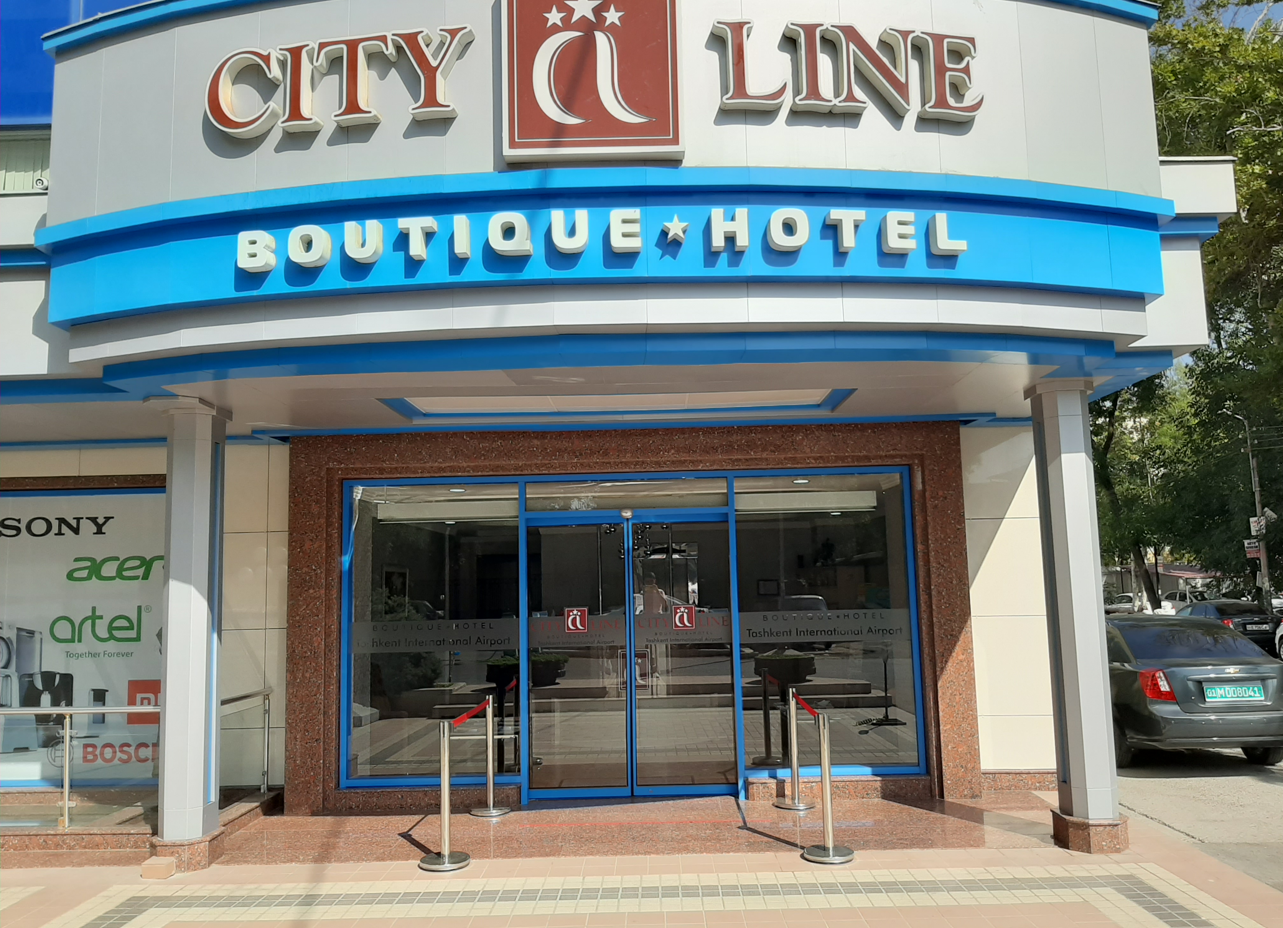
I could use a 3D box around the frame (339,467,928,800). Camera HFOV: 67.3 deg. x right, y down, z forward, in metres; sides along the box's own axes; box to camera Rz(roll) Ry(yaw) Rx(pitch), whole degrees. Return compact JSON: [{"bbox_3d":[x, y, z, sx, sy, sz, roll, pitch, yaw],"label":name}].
[{"bbox_3d":[-0.100,1.442,8.162,4.840,2.720,0.170,-2,-6,1],"label":"frame"}]

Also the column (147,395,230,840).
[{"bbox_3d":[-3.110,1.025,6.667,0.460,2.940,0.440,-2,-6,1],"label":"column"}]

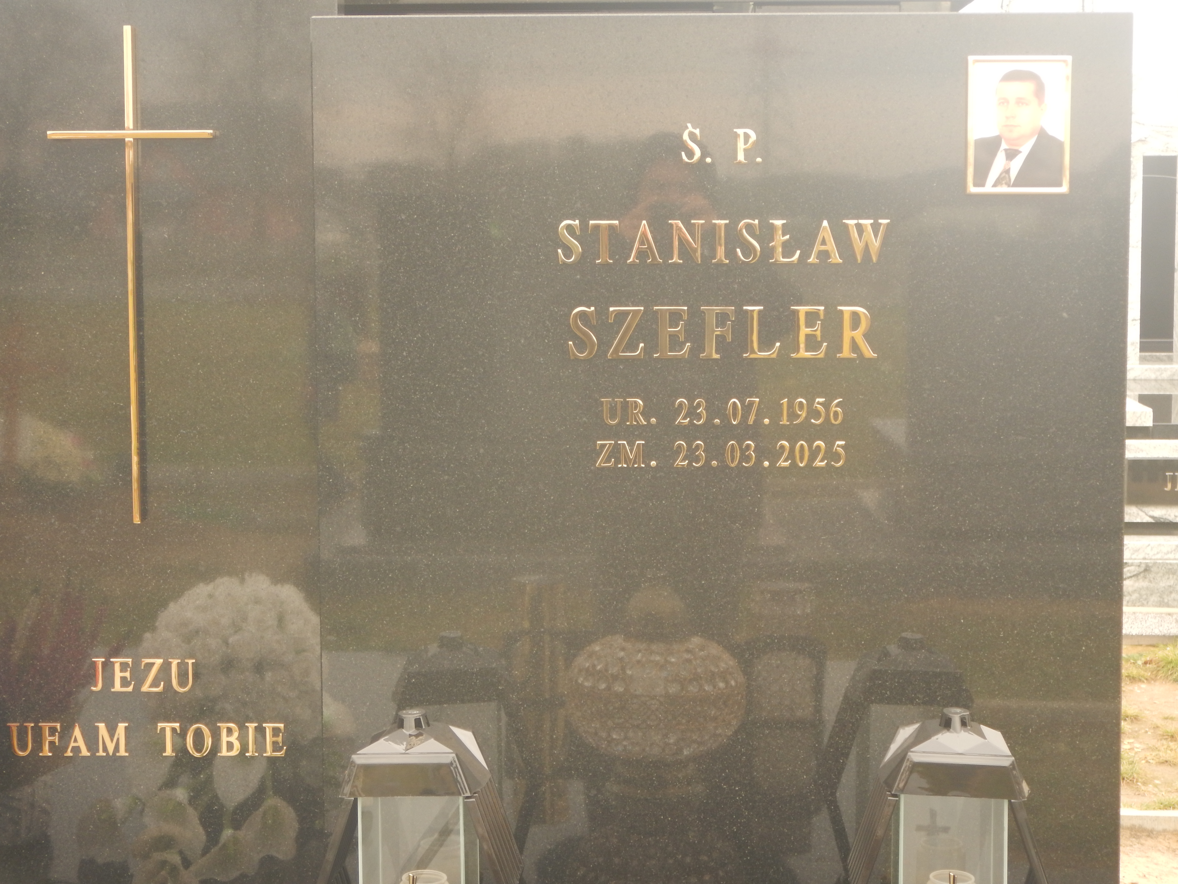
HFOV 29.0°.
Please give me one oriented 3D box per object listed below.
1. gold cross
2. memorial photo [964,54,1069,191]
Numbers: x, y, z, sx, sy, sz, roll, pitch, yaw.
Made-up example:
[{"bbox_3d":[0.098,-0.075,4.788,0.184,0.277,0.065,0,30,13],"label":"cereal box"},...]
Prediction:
[{"bbox_3d":[-0.551,-0.200,2.755,0.200,0.600,0.019,0,5,2],"label":"gold cross"},{"bbox_3d":[0.499,-0.368,2.645,0.119,0.159,0.011,0,5,2],"label":"memorial photo"}]

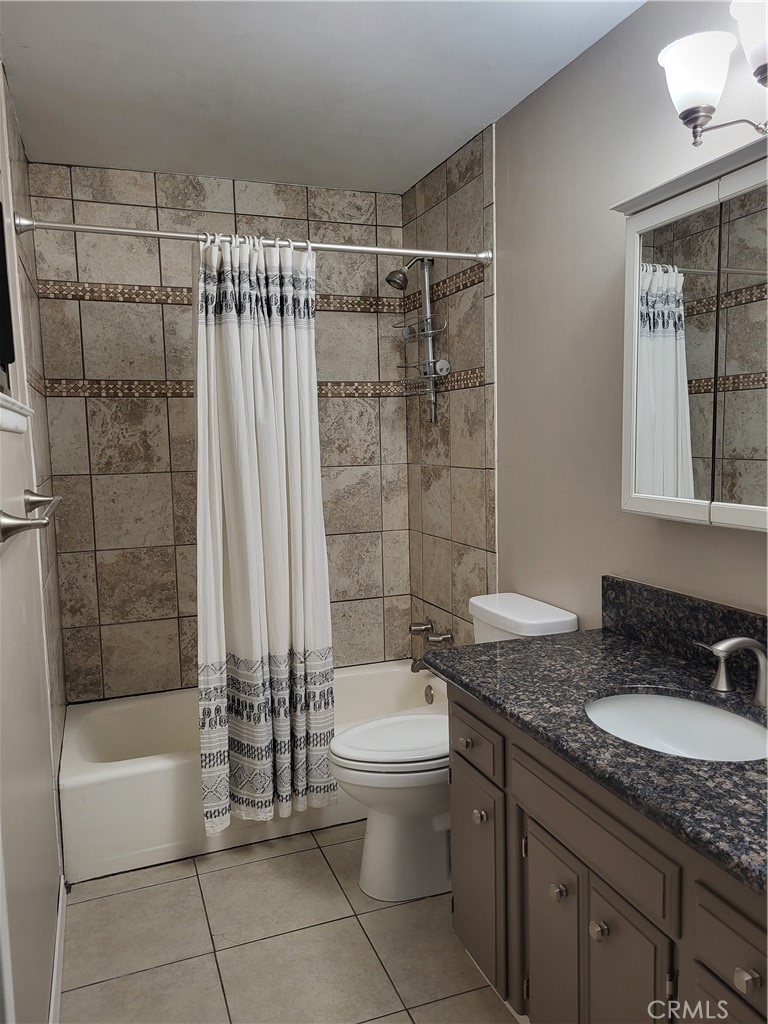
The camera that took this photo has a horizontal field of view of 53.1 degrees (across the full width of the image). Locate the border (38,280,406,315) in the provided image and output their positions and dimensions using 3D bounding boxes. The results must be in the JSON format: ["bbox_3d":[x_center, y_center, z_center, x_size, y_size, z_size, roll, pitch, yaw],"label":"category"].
[{"bbox_3d":[-0.614,-0.890,3.210,1.515,0.063,0.012,-4,7,-20],"label":"border"}]

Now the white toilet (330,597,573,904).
[{"bbox_3d":[0.191,0.738,2.451,0.696,0.800,0.427,-4,7,-20],"label":"white toilet"}]

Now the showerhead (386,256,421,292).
[{"bbox_3d":[0.084,-0.971,3.117,0.156,0.137,0.089,-4,7,-20],"label":"showerhead"}]

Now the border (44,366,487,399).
[{"bbox_3d":[-0.475,-0.486,2.901,1.515,0.067,0.760,-4,7,-20],"label":"border"}]

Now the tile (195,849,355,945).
[{"bbox_3d":[-0.337,1.170,2.336,0.404,0.011,0.389,-4,7,-20],"label":"tile"}]

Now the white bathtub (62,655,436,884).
[{"bbox_3d":[-0.438,0.915,3.036,1.515,0.350,0.796,-4,7,-20],"label":"white bathtub"}]

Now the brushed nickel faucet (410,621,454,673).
[{"bbox_3d":[0.185,0.580,3.266,0.150,0.194,0.258,-4,7,-20],"label":"brushed nickel faucet"}]

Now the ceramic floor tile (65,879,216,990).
[{"bbox_3d":[-0.705,1.192,2.200,0.382,0.011,0.389,-4,7,-20],"label":"ceramic floor tile"}]

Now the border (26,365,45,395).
[{"bbox_3d":[-1.162,-0.438,2.598,0.012,0.067,0.851,-4,7,-20],"label":"border"}]

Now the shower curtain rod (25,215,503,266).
[{"bbox_3d":[-0.340,-0.868,2.474,1.515,0.062,0.062,-4,7,-20],"label":"shower curtain rod"}]

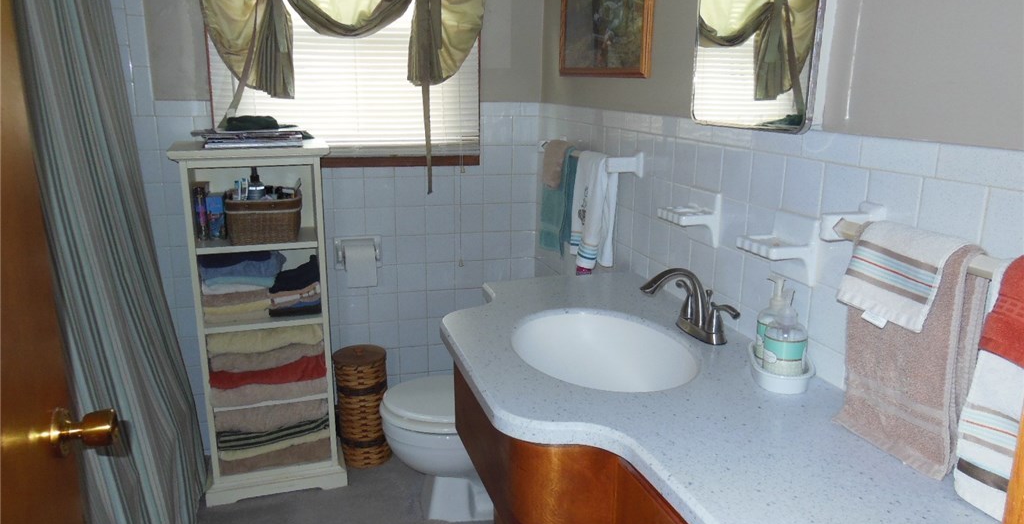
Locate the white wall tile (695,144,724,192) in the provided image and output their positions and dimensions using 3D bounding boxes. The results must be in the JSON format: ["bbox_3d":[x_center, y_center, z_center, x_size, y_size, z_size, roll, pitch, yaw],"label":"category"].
[{"bbox_3d":[0.448,-0.212,1.671,0.009,0.108,0.108,-3,14,-16],"label":"white wall tile"}]

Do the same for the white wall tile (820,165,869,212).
[{"bbox_3d":[0.574,-0.111,1.276,0.010,0.108,0.108,-3,14,-16],"label":"white wall tile"}]

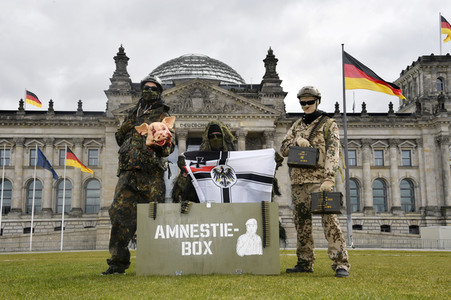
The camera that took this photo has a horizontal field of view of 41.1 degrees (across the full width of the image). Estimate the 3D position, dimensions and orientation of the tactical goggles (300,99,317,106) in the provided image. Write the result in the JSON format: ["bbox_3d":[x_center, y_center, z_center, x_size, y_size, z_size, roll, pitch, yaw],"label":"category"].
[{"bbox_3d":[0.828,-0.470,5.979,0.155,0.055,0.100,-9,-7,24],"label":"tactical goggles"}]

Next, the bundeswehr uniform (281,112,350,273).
[{"bbox_3d":[0.889,0.415,5.939,0.610,1.540,0.420,-3,-10,18],"label":"bundeswehr uniform"}]

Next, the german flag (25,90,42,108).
[{"bbox_3d":[-64.974,-16.900,203.349,5.700,5.900,1.300,1,-9,-5],"label":"german flag"}]

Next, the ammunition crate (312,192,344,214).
[{"bbox_3d":[0.979,0.514,5.792,0.285,0.195,0.150,-2,-12,15],"label":"ammunition crate"}]

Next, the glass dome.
[{"bbox_3d":[-8.044,-15.069,172.634,39.000,23.500,39.000,0,-9,0],"label":"glass dome"}]

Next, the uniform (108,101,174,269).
[{"bbox_3d":[-0.806,0.331,5.701,0.660,1.600,0.470,0,-9,-3],"label":"uniform"}]

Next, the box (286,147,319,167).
[{"bbox_3d":[0.741,0.075,5.761,0.280,0.185,0.150,2,-14,18],"label":"box"}]

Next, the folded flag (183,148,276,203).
[{"bbox_3d":[0.039,0.252,5.833,0.900,0.550,0.140,0,-9,0],"label":"folded flag"}]

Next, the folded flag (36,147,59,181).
[{"bbox_3d":[-24.817,1.947,83.779,3.100,4.700,0.900,1,-9,-5],"label":"folded flag"}]

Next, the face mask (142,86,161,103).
[{"bbox_3d":[-0.712,-0.532,5.780,0.170,0.165,0.130,-1,-9,6],"label":"face mask"}]

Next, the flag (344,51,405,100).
[{"bbox_3d":[21.778,-10.889,87.828,8.600,7.200,1.800,0,-9,0],"label":"flag"}]

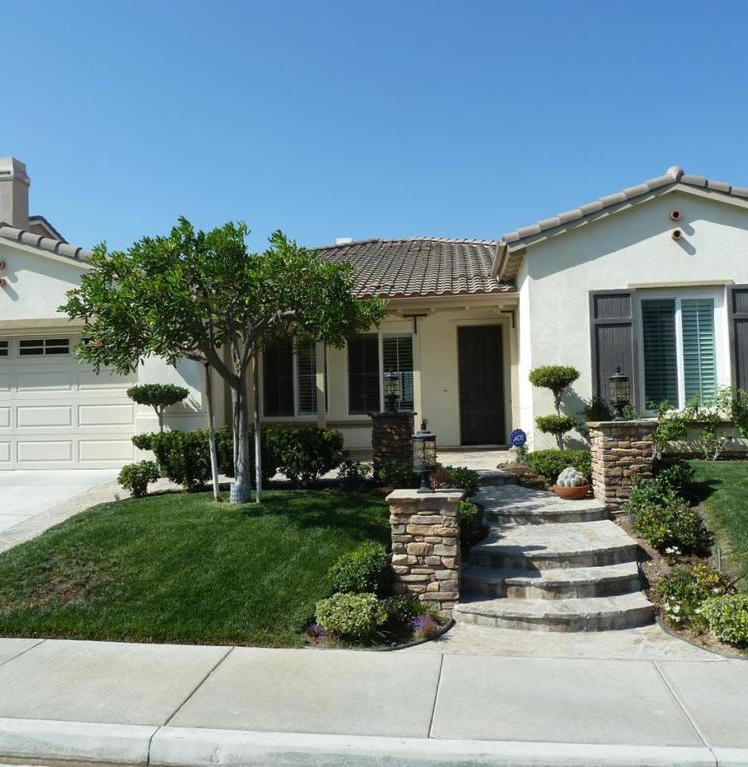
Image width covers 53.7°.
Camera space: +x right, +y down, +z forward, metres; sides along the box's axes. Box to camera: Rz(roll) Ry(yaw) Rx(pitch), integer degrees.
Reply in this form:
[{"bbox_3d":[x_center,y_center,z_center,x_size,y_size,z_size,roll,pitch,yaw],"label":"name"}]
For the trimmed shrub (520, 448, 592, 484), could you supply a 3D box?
[{"bbox_3d":[2.467,1.104,9.896,0.987,0.466,0.750,-2,-2,8],"label":"trimmed shrub"}]

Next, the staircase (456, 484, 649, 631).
[{"bbox_3d":[1.745,1.694,7.826,1.720,0.585,4.320,-2,-2,8],"label":"staircase"}]

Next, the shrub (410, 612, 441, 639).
[{"bbox_3d":[0.383,1.793,5.510,0.224,0.170,0.220,-2,-2,8],"label":"shrub"}]

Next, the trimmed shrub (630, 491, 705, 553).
[{"bbox_3d":[2.790,1.326,7.050,0.725,0.610,0.700,-2,-2,8],"label":"trimmed shrub"}]

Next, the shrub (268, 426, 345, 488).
[{"bbox_3d":[-0.943,1.041,10.400,1.111,0.872,0.950,-2,-2,8],"label":"shrub"}]

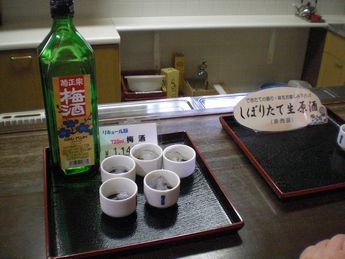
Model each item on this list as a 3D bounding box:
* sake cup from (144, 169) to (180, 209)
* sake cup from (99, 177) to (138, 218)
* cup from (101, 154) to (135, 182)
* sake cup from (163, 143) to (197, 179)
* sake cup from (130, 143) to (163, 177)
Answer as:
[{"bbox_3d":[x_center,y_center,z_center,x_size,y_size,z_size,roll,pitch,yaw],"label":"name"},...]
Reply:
[{"bbox_3d":[-0.017,0.092,0.579,0.055,0.037,0.055,3,30,-2],"label":"sake cup"},{"bbox_3d":[-0.079,0.102,0.557,0.055,0.037,0.055,3,30,-2],"label":"sake cup"},{"bbox_3d":[-0.086,0.072,0.607,0.055,0.037,0.055,3,30,-2],"label":"cup"},{"bbox_3d":[0.011,0.056,0.645,0.055,0.037,0.055,3,30,-2],"label":"sake cup"},{"bbox_3d":[-0.044,0.053,0.643,0.055,0.037,0.055,3,30,-2],"label":"sake cup"}]

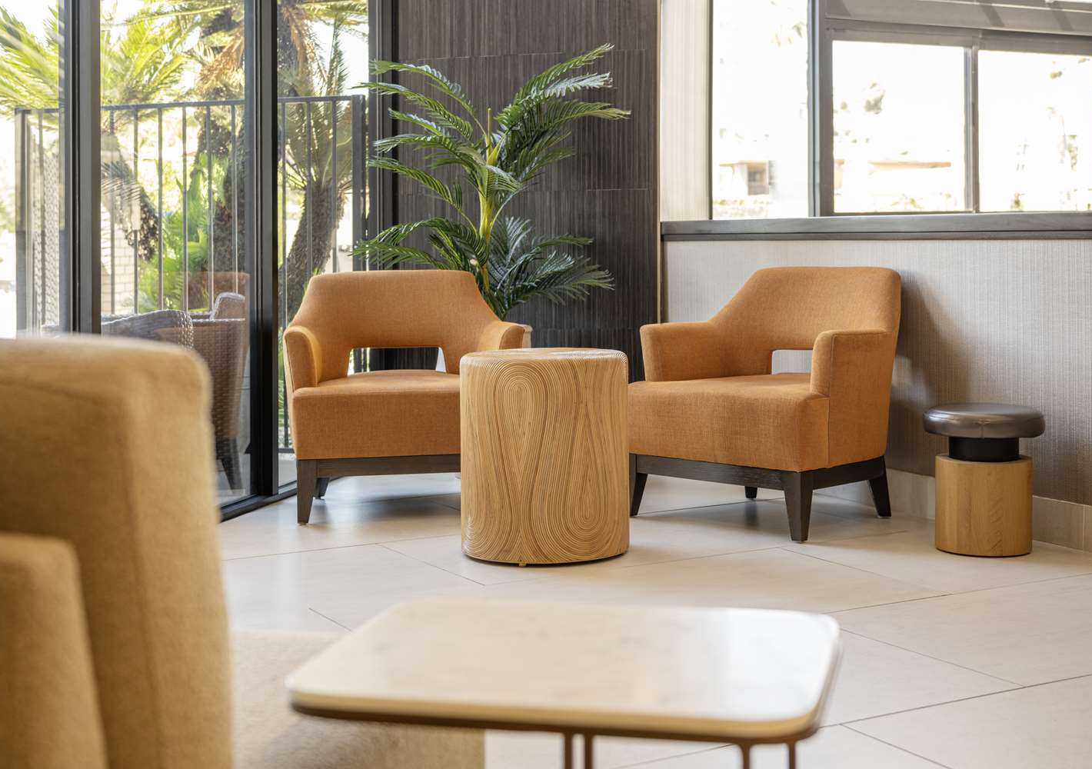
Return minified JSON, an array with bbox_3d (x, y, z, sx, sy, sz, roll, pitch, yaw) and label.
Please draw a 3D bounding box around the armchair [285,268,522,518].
[{"bbox_3d":[-0.528,0.004,5.654,0.809,0.823,0.707,-1,4,-15],"label":"armchair"}]

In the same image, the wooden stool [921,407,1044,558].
[{"bbox_3d":[1.312,0.276,4.799,0.363,0.424,0.363,0,4,0],"label":"wooden stool"}]

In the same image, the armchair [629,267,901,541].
[{"bbox_3d":[0.768,0.018,5.450,0.809,0.823,0.707,4,6,44],"label":"armchair"}]

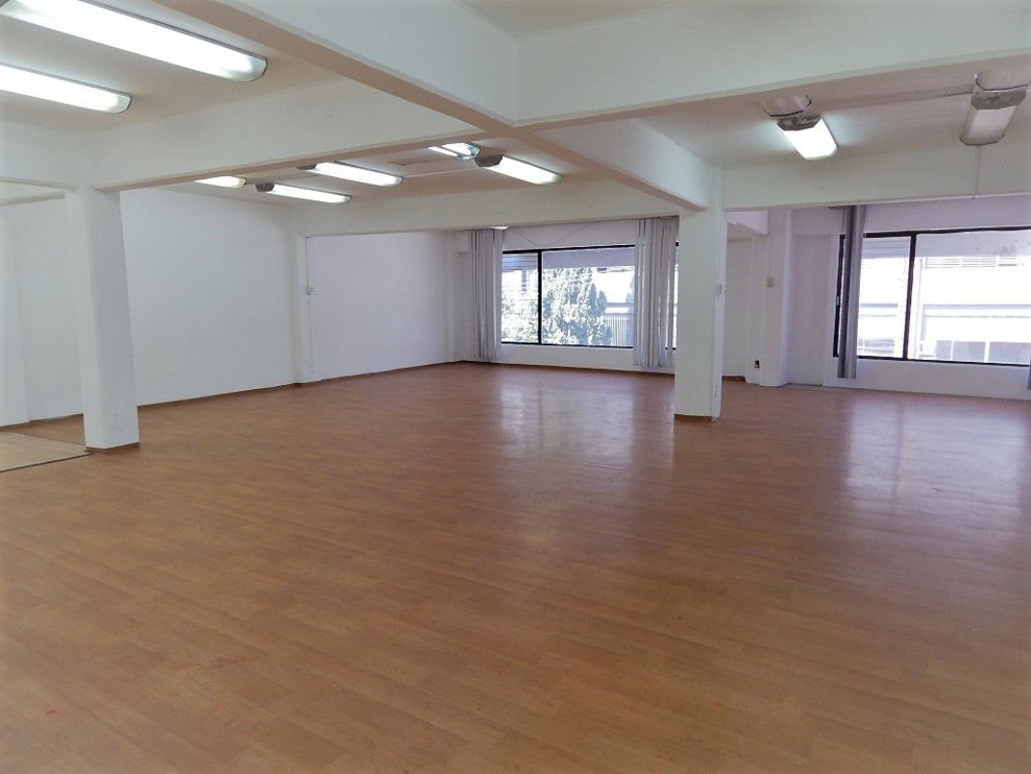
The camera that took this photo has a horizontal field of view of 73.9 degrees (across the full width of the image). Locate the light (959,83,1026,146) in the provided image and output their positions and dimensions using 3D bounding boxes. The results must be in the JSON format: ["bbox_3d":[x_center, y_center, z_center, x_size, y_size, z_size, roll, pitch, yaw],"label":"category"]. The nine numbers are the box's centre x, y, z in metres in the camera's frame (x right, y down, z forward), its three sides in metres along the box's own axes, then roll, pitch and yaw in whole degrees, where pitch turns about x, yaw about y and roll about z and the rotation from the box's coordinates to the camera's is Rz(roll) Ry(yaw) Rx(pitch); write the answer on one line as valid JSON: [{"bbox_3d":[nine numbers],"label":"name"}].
[{"bbox_3d":[3.713,-2.069,5.367,0.324,0.098,1.247,4,8,30],"label":"light"}]

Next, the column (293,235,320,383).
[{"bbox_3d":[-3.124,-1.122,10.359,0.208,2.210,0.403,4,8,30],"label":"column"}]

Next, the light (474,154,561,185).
[{"bbox_3d":[0.046,-2.307,7.326,0.324,0.098,1.247,4,8,30],"label":"light"}]

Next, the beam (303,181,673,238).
[{"bbox_3d":[-0.627,-2.273,8.863,5.798,0.440,0.195,4,8,30],"label":"beam"}]

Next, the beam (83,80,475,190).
[{"bbox_3d":[-1.799,-1.744,4.764,3.952,0.440,0.188,4,8,30],"label":"beam"}]

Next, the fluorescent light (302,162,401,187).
[{"bbox_3d":[-1.763,-2.326,7.486,0.324,0.098,1.247,4,8,30],"label":"fluorescent light"}]

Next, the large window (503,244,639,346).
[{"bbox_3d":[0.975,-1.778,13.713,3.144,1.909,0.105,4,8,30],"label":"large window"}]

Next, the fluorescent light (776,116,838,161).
[{"bbox_3d":[2.463,-2.062,5.730,0.312,0.078,1.274,4,8,30],"label":"fluorescent light"}]

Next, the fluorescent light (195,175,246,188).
[{"bbox_3d":[-3.452,-2.241,7.253,0.325,0.078,1.261,4,8,30],"label":"fluorescent light"}]

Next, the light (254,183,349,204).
[{"bbox_3d":[-2.617,-2.414,8.583,0.325,0.078,1.248,4,8,30],"label":"light"}]

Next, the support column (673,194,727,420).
[{"bbox_3d":[2.079,-0.811,7.659,0.436,2.358,0.393,4,8,30],"label":"support column"}]

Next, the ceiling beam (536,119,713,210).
[{"bbox_3d":[0.977,-1.925,5.701,0.223,0.453,3.838,4,8,30],"label":"ceiling beam"}]

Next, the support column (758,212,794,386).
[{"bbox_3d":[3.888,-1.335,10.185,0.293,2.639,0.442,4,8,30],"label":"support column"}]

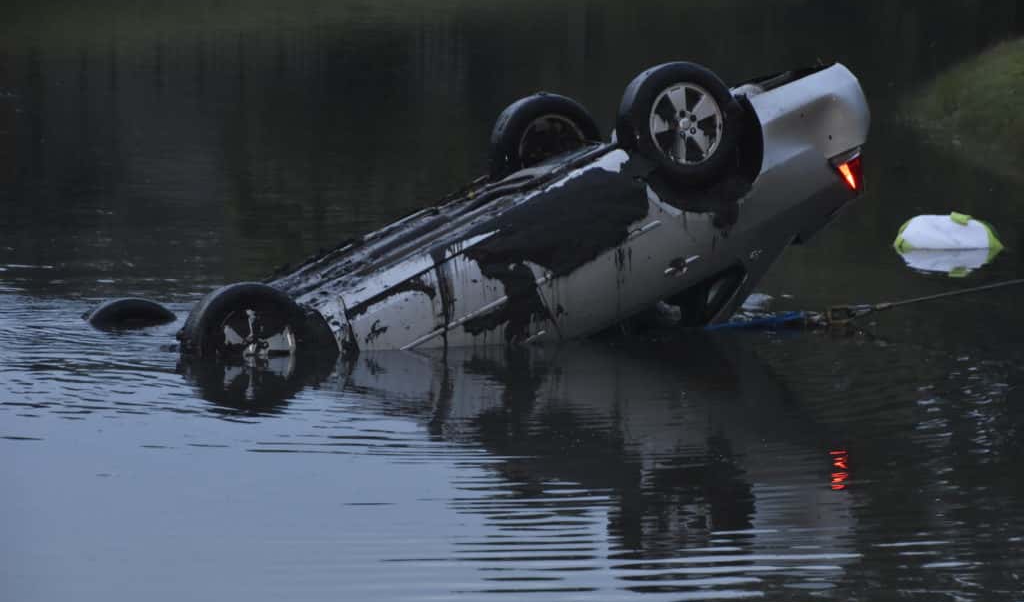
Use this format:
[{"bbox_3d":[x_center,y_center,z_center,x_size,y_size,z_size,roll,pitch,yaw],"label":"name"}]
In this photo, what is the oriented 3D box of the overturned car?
[{"bbox_3d":[-0.335,0.022,23.300,5.080,1.490,1.850,-28,9,-25],"label":"overturned car"}]

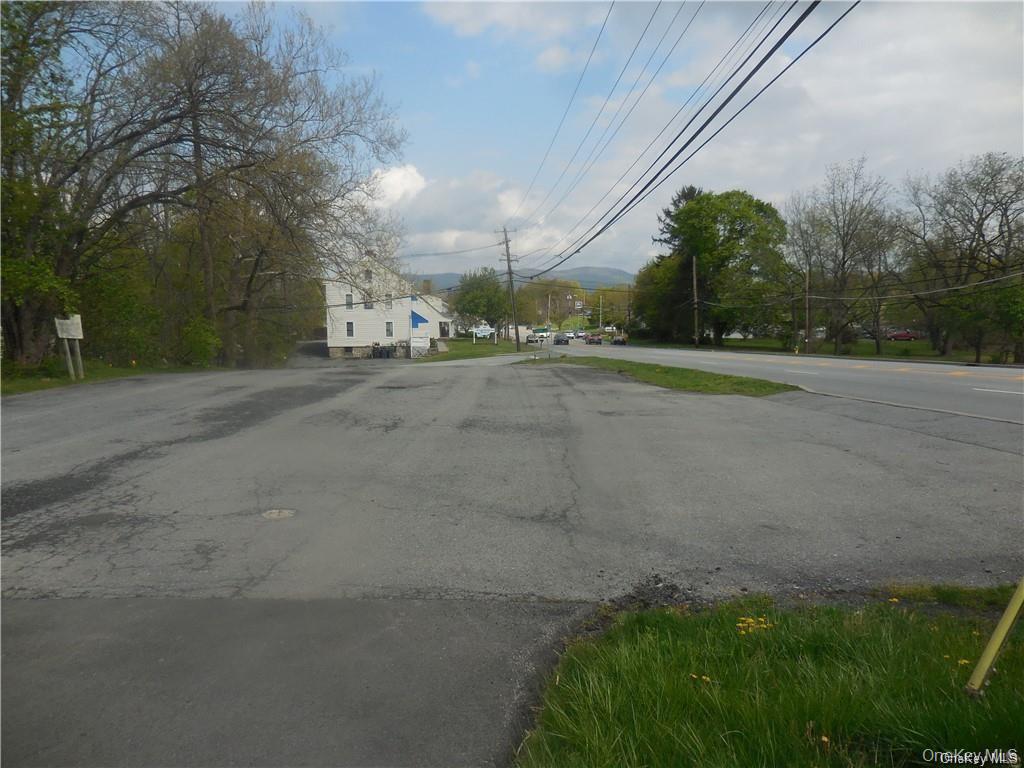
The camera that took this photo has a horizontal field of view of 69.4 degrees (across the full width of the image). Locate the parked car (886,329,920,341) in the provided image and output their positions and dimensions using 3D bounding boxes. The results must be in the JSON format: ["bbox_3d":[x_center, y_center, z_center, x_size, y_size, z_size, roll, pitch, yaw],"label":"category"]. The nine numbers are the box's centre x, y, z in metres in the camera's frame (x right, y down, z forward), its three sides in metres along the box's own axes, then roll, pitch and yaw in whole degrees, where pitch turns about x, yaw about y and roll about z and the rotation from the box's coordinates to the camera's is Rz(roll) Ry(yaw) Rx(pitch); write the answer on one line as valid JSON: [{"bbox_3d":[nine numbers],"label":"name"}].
[{"bbox_3d":[57.700,-7.300,109.000,4.650,1.680,1.830,1,4,21],"label":"parked car"}]

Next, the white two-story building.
[{"bbox_3d":[-13.000,-8.300,83.500,13.300,10.400,11.500,-1,4,0],"label":"white two-story building"}]

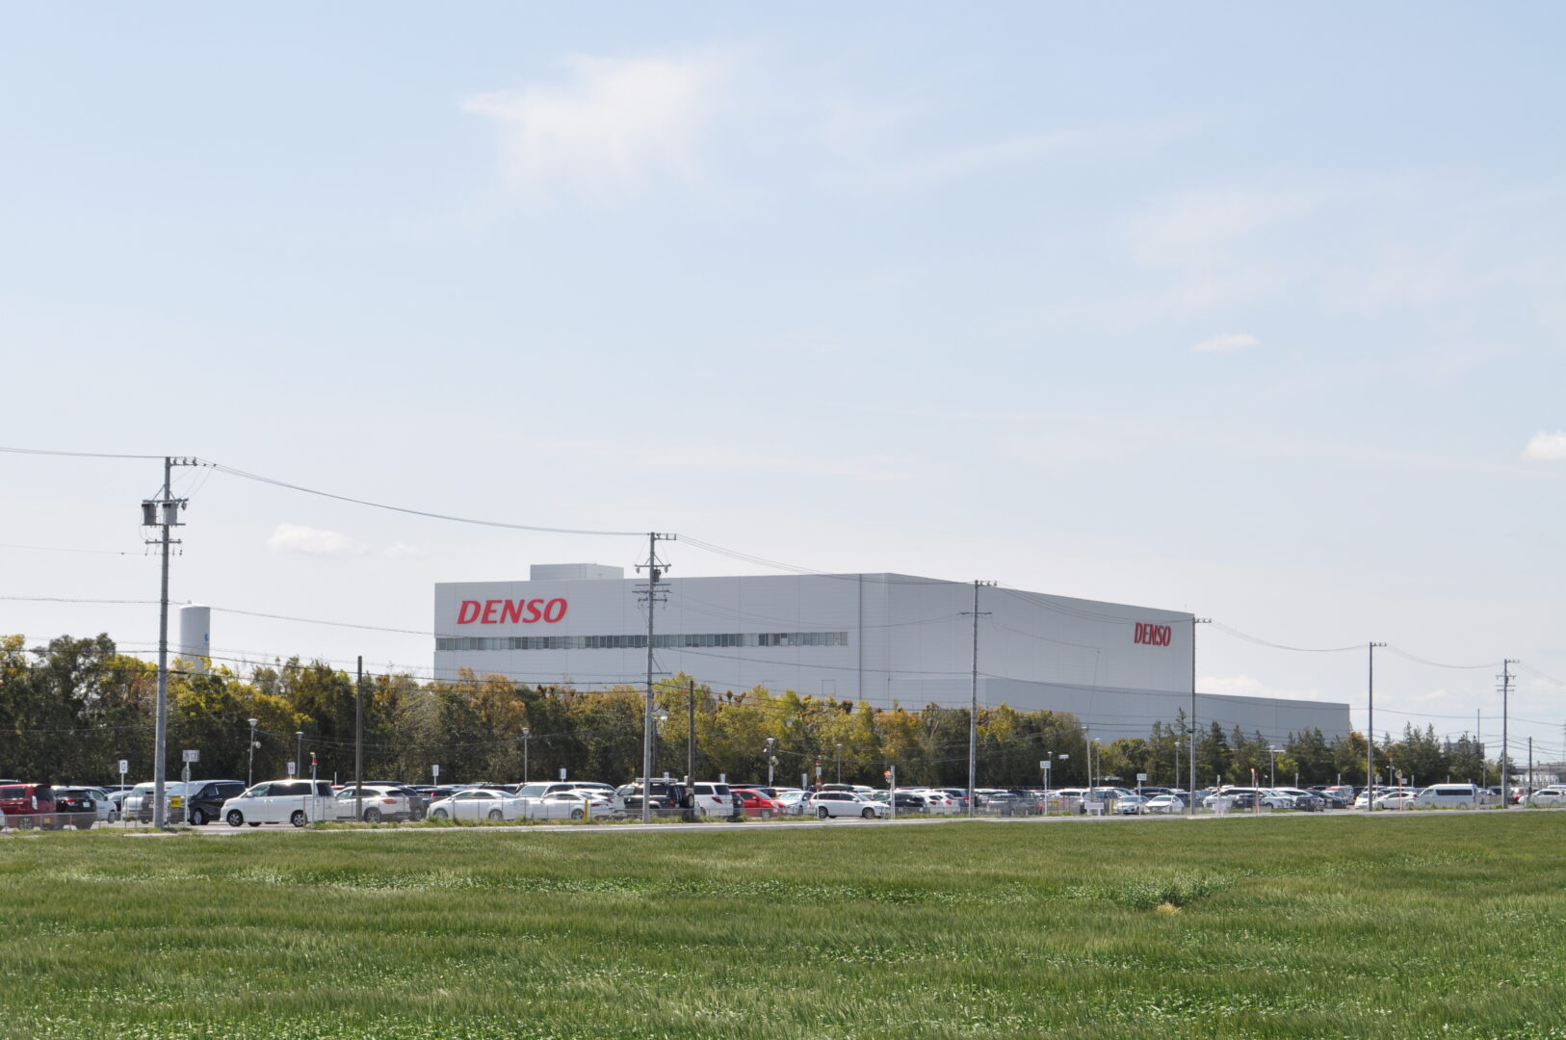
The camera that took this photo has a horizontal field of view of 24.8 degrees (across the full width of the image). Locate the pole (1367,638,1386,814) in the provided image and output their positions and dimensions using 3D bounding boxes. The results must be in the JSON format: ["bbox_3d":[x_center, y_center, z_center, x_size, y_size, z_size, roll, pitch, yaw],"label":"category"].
[{"bbox_3d":[45.163,15.811,271.486,1.450,12.900,0.360,-2,-5,25],"label":"pole"}]

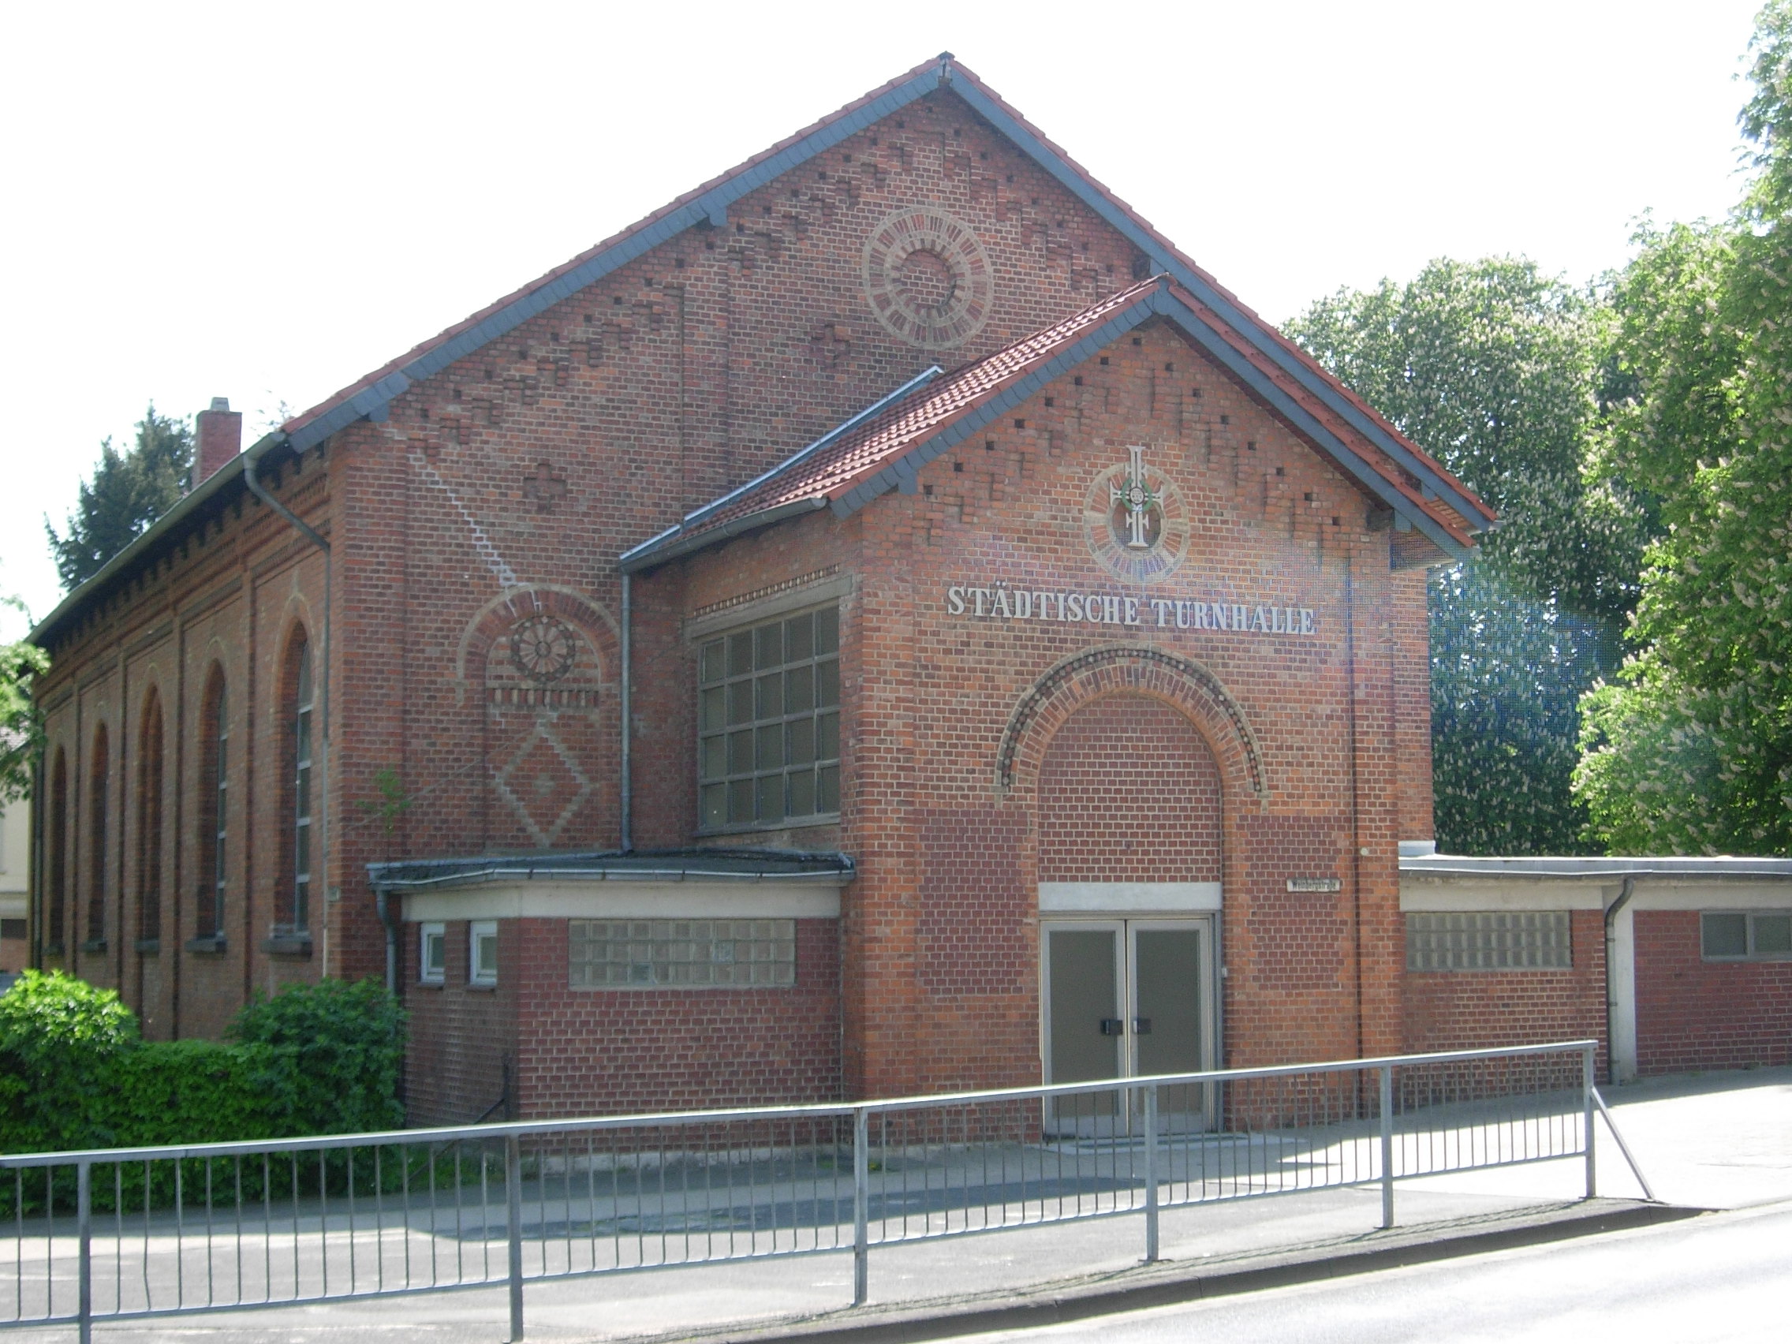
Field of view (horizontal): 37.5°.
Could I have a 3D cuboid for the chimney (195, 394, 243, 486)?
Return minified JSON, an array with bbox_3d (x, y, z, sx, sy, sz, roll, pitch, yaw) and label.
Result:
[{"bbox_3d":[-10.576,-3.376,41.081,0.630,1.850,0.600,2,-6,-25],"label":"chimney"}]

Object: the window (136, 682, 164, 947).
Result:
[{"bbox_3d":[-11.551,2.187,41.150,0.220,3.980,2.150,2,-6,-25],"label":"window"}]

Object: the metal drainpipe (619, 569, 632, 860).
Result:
[{"bbox_3d":[-3.099,0.465,30.251,0.110,3.220,0.110,2,-6,-25],"label":"metal drainpipe"}]

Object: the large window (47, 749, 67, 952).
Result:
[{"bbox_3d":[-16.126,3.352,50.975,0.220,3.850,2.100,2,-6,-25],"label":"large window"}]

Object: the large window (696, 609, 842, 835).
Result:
[{"bbox_3d":[-1.297,0.550,26.814,0.160,2.200,3.950,2,-6,-25],"label":"large window"}]

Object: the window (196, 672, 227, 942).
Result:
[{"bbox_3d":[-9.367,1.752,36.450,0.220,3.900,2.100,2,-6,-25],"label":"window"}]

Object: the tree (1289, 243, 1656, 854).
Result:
[{"bbox_3d":[11.537,-0.816,53.000,9.500,16.000,9.500,2,-6,-25],"label":"tree"}]

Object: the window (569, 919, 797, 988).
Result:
[{"bbox_3d":[-1.937,2.564,24.133,2.220,0.620,0.100,2,-6,-25],"label":"window"}]

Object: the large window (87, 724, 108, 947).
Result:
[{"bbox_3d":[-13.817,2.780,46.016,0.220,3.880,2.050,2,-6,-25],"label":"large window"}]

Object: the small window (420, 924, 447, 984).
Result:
[{"bbox_3d":[-4.583,2.791,26.269,0.140,0.600,1.000,2,-6,-25],"label":"small window"}]

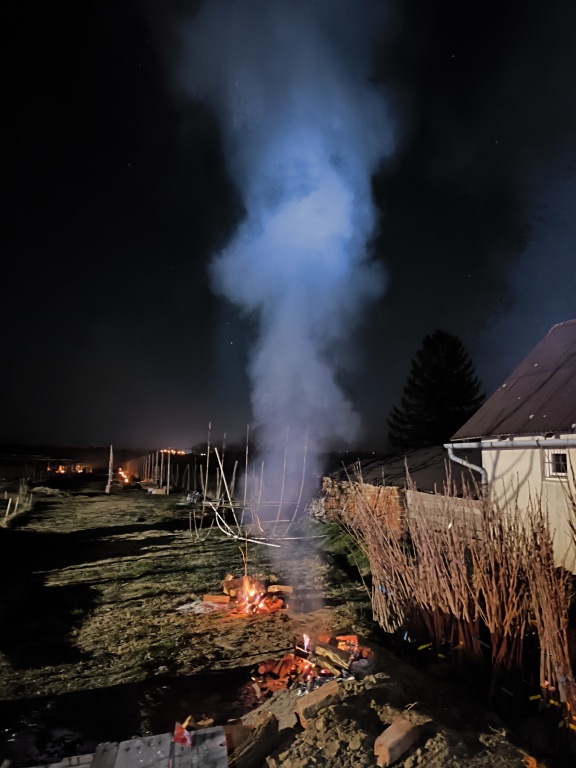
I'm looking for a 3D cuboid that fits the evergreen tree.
[{"bbox_3d":[8.479,1.402,29.448,5.800,8.900,5.800,0,-7,0],"label":"evergreen tree"}]

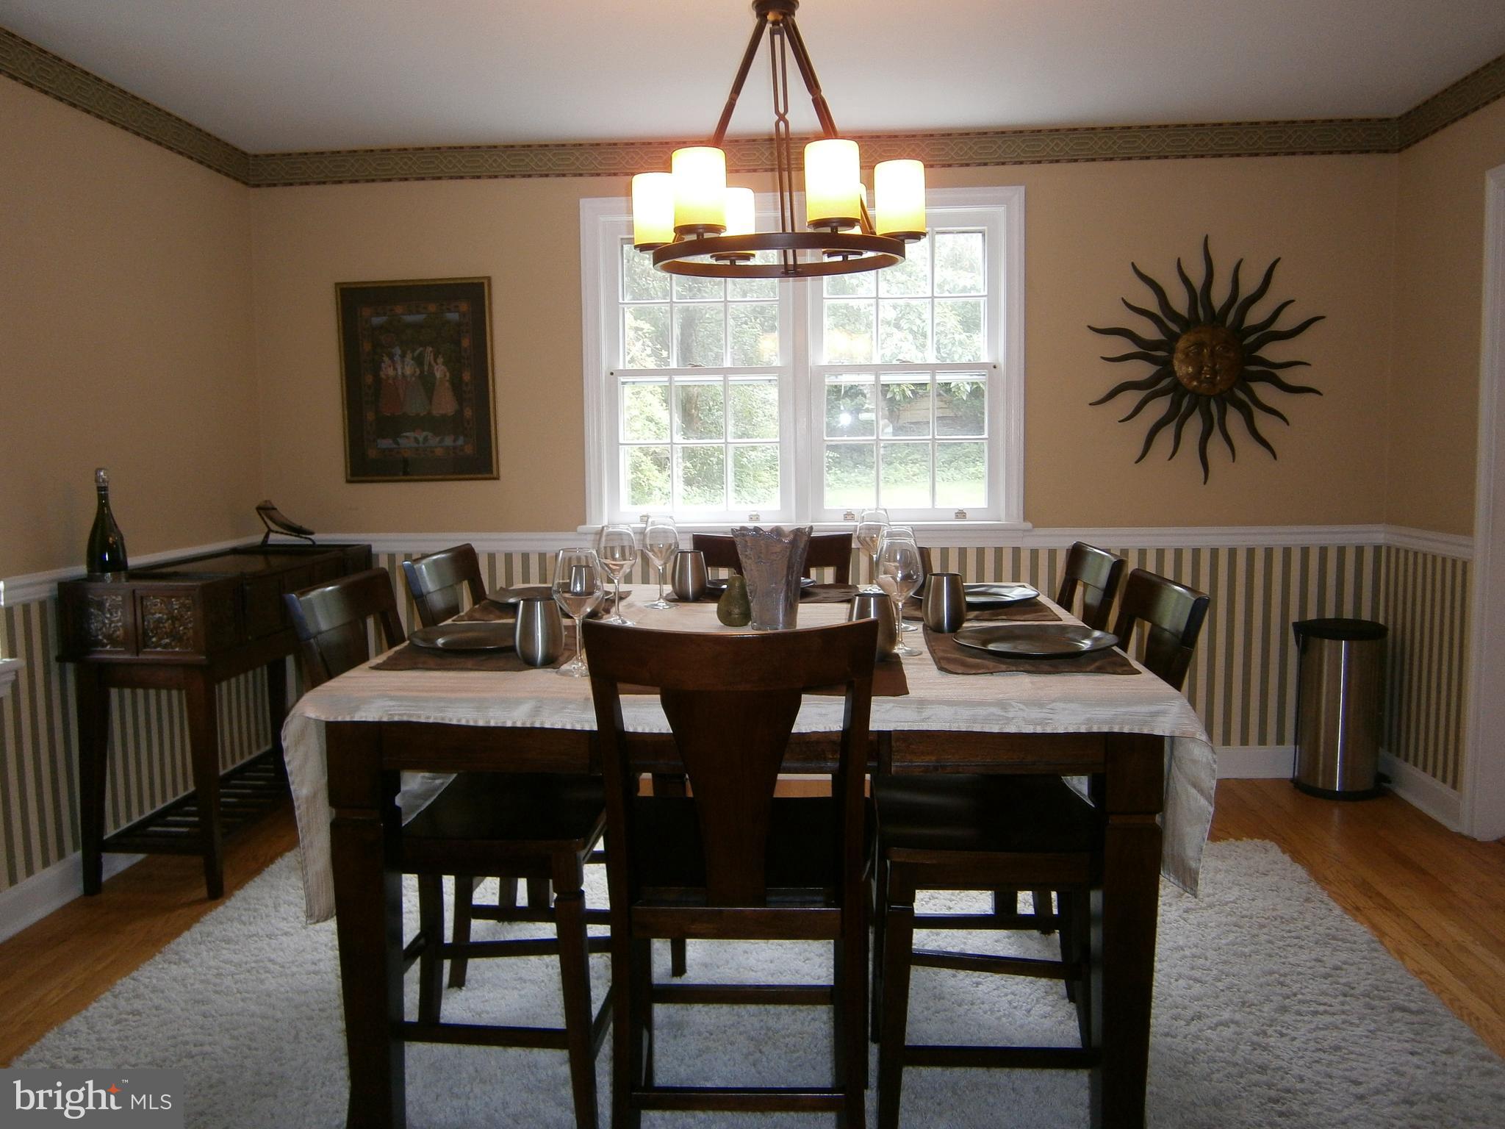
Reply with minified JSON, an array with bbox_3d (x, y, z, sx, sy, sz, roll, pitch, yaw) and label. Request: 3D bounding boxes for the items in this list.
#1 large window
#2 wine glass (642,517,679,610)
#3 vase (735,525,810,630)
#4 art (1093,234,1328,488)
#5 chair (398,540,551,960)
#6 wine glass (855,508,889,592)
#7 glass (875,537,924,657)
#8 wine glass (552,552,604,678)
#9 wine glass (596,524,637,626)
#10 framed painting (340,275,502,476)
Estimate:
[{"bbox_3d":[0.189,-0.789,4.391,1.705,1.273,0.102,0,6,4],"label":"large window"},{"bbox_3d":[-0.229,-0.005,2.810,0.092,0.217,0.092,0,6,4],"label":"wine glass"},{"bbox_3d":[0.043,0.027,2.447,0.166,0.219,0.164,0,6,4],"label":"vase"},{"bbox_3d":[1.720,-0.770,4.268,0.879,0.933,0.061,0,6,4],"label":"art"},{"bbox_3d":[-0.482,0.488,2.852,0.625,1.040,0.461,-1,6,2],"label":"chair"},{"bbox_3d":[0.329,-0.043,3.070,0.092,0.218,0.092,0,6,4],"label":"wine glass"},{"bbox_3d":[0.282,0.057,2.158,0.092,0.215,0.092,0,6,4],"label":"glass"},{"bbox_3d":[-0.312,0.080,2.002,0.092,0.215,0.092,0,6,4],"label":"wine glass"},{"bbox_3d":[-0.309,0.019,2.571,0.092,0.218,0.092,0,6,4],"label":"wine glass"},{"bbox_3d":[-1.331,-0.726,4.474,0.620,0.791,0.031,0,6,4],"label":"framed painting"}]

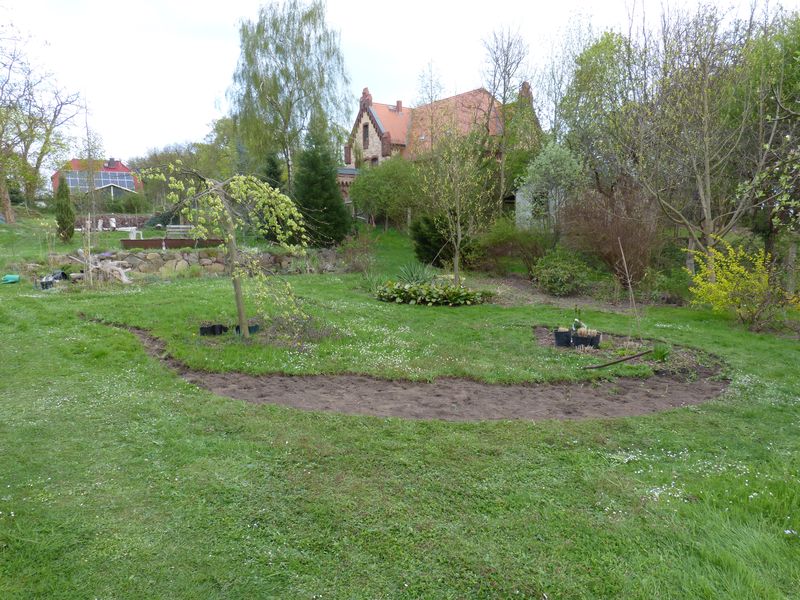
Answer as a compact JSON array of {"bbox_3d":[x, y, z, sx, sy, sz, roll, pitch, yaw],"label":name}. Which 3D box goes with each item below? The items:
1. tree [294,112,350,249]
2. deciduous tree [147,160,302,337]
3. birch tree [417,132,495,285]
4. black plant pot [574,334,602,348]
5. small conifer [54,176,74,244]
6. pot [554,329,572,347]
[{"bbox_3d":[-3.005,-4.574,23.000,2.220,5.052,2.220,0,6,0],"label":"tree"},{"bbox_3d":[-2.716,-0.751,9.300,2.538,2.693,2.335,0,6,0],"label":"deciduous tree"},{"bbox_3d":[1.524,-2.499,16.500,2.142,4.201,2.035,0,6,0],"label":"birch tree"},{"bbox_3d":[2.700,0.601,8.700,0.380,0.210,0.270,0,6,0],"label":"black plant pot"},{"bbox_3d":[-14.000,-3.807,25.000,0.749,2.829,0.749,0,6,0],"label":"small conifer"},{"bbox_3d":[2.381,0.546,8.750,0.250,0.220,0.250,0,6,0],"label":"pot"}]

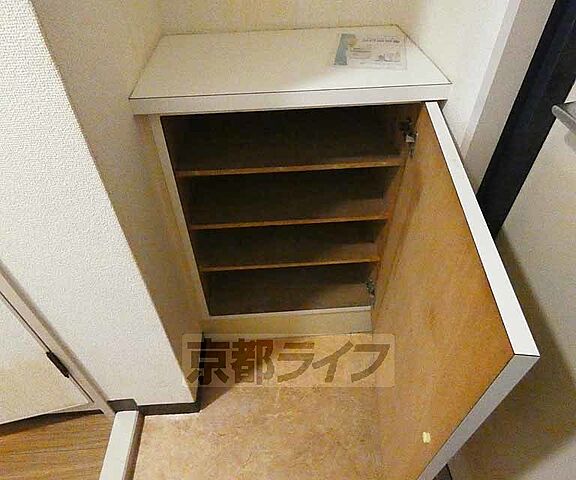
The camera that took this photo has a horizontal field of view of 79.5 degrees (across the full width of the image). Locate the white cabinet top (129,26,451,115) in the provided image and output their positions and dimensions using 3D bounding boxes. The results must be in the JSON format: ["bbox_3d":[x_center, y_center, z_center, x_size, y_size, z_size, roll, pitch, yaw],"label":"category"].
[{"bbox_3d":[-0.003,-0.436,0.855,0.660,0.033,0.405,-4,46,-3],"label":"white cabinet top"}]

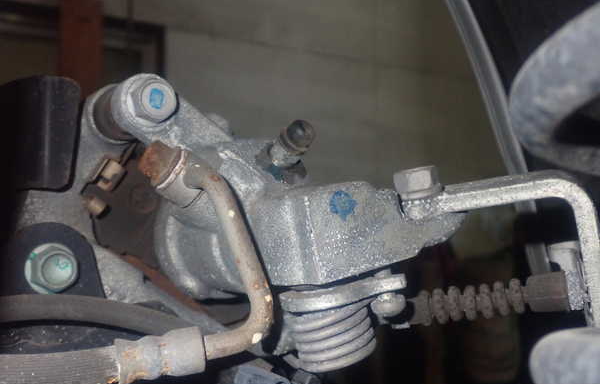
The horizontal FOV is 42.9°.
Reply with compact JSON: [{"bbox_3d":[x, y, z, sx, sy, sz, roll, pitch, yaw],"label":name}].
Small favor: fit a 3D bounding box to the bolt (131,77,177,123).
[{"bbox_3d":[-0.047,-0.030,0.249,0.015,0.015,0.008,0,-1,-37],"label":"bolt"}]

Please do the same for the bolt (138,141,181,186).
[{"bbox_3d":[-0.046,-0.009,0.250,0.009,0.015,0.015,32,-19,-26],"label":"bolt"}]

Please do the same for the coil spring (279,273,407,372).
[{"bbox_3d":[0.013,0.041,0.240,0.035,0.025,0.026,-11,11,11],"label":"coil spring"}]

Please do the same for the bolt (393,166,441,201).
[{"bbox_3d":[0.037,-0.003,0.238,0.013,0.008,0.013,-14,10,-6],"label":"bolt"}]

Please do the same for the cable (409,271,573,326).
[{"bbox_3d":[0.060,0.034,0.240,0.050,0.013,0.013,-7,3,0],"label":"cable"}]

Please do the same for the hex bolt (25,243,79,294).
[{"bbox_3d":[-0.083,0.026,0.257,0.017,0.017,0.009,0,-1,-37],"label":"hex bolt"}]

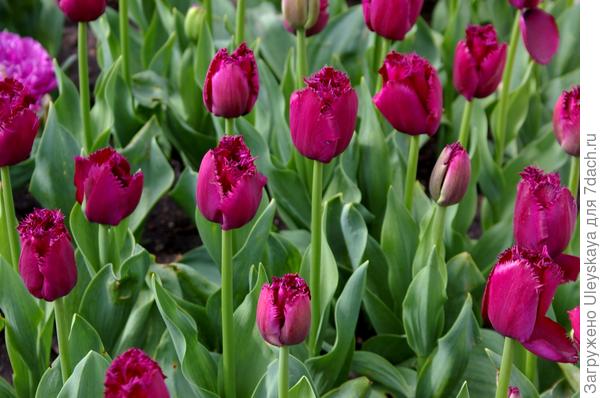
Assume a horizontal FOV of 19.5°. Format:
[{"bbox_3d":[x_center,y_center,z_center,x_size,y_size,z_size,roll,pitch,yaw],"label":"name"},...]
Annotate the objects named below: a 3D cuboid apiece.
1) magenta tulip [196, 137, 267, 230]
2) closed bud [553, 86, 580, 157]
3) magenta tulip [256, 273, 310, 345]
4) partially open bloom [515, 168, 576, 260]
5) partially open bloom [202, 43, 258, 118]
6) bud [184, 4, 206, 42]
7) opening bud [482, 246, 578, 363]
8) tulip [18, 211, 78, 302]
[{"bbox_3d":[-0.058,-0.014,1.480,0.058,0.078,0.056,2,30,0],"label":"magenta tulip"},{"bbox_3d":[0.252,-0.071,1.610,0.040,0.066,0.040,0,30,0],"label":"closed bud"},{"bbox_3d":[-0.013,0.090,1.420,0.044,0.058,0.044,0,30,0],"label":"magenta tulip"},{"bbox_3d":[0.209,0.011,1.490,0.052,0.075,0.052,-9,30,0],"label":"partially open bloom"},{"bbox_3d":[-0.065,-0.111,1.630,0.052,0.068,0.052,0,30,0],"label":"partially open bloom"},{"bbox_3d":[-0.112,-0.189,1.880,0.025,0.043,0.025,0,30,0],"label":"bud"},{"bbox_3d":[0.185,0.084,1.400,0.077,0.090,0.062,9,30,0],"label":"opening bud"},{"bbox_3d":[-0.208,0.046,1.440,0.048,0.073,0.048,0,30,0],"label":"tulip"}]

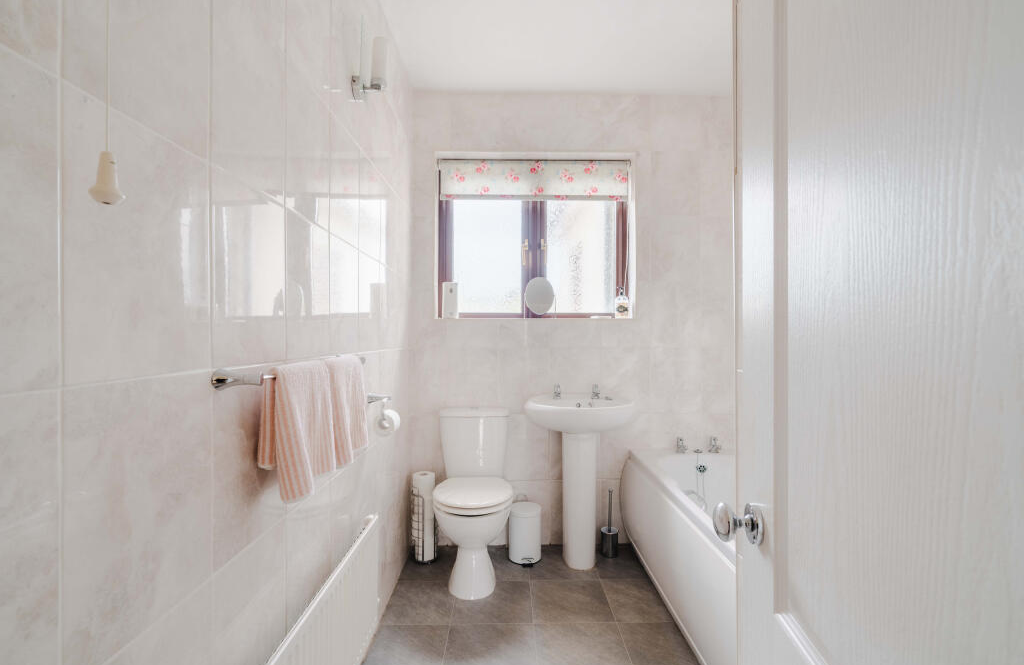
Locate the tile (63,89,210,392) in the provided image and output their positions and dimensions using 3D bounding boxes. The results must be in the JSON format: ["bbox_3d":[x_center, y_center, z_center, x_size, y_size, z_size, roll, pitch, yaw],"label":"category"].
[{"bbox_3d":[-0.525,-0.113,0.655,0.010,0.356,0.264,0,0,0],"label":"tile"}]

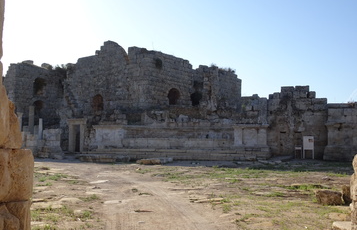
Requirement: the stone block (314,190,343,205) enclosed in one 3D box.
[{"bbox_3d":[3.847,2.105,10.000,0.620,0.340,0.420,0,-4,8],"label":"stone block"}]

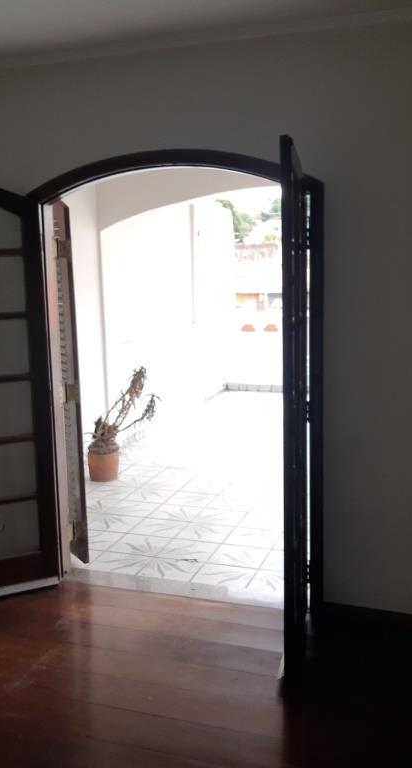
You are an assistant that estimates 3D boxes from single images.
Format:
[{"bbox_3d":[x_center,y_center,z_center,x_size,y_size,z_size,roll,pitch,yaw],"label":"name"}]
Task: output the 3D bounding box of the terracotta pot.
[{"bbox_3d":[-0.788,0.621,5.923,0.235,0.225,0.235,-1,10,0],"label":"terracotta pot"}]

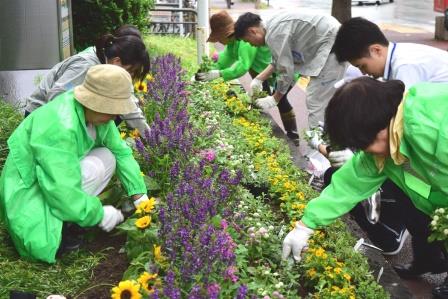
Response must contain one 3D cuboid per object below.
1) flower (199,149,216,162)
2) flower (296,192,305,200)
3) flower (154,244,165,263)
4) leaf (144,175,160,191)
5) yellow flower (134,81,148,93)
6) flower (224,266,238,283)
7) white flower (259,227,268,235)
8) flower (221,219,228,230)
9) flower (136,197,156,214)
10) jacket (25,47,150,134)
[{"bbox_3d":[-0.086,0.032,4.750,0.085,0.070,0.075,0,12,0],"label":"flower"},{"bbox_3d":[0.354,0.218,4.150,0.037,0.032,0.035,0,12,0],"label":"flower"},{"bbox_3d":[-0.241,0.389,3.350,0.035,0.062,0.056,-7,14,-29],"label":"flower"},{"bbox_3d":[-0.340,0.155,4.200,0.085,0.060,0.080,-4,13,-17],"label":"leaf"},{"bbox_3d":[-0.465,-0.355,5.050,0.077,0.066,0.035,-1,12,-3],"label":"yellow flower"},{"bbox_3d":[0.026,0.432,3.100,0.048,0.052,0.048,0,12,0],"label":"flower"},{"bbox_3d":[0.161,0.330,3.650,0.037,0.032,0.036,0,12,0],"label":"white flower"},{"bbox_3d":[0.002,0.297,3.550,0.034,0.046,0.034,0,12,0],"label":"flower"},{"bbox_3d":[-0.342,0.247,3.950,0.088,0.075,0.060,1,12,6],"label":"flower"},{"bbox_3d":[-0.733,-0.308,4.850,0.620,0.480,0.480,3,12,14],"label":"jacket"}]

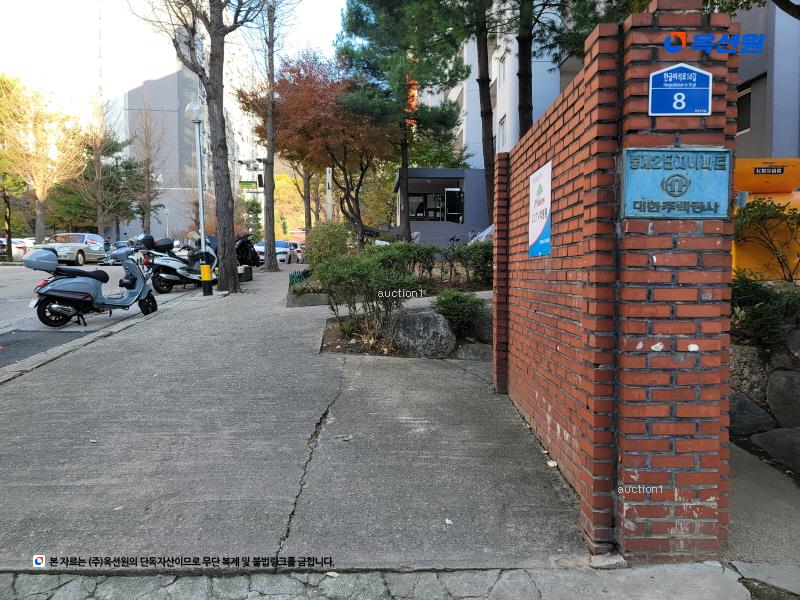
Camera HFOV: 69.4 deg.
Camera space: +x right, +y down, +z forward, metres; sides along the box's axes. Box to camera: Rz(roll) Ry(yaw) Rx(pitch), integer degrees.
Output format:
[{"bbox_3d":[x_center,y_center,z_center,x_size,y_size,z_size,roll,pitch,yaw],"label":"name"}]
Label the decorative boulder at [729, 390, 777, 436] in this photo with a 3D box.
[{"bbox_3d":[2.062,0.662,3.400,0.420,0.300,0.580,0,2,0],"label":"decorative boulder"}]

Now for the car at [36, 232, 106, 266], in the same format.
[{"bbox_3d":[-15.243,-2.375,26.793,1.840,1.470,4.850,0,6,-12],"label":"car"}]

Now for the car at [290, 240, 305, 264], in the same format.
[{"bbox_3d":[-5.881,-2.866,34.500,1.800,1.480,4.400,-1,3,-18],"label":"car"}]

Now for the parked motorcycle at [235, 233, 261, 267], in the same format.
[{"bbox_3d":[-5.588,-1.774,20.500,0.700,1.200,1.850,7,8,44],"label":"parked motorcycle"}]

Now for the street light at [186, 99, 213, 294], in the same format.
[{"bbox_3d":[-4.367,-2.225,12.710,0.420,4.260,0.420,-3,2,0],"label":"street light"}]

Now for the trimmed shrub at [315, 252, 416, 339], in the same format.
[{"bbox_3d":[-0.460,-0.060,7.750,1.350,1.140,1.150,0,2,0],"label":"trimmed shrub"}]

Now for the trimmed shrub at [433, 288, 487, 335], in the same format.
[{"bbox_3d":[0.705,0.154,6.850,0.640,0.600,0.600,0,2,0],"label":"trimmed shrub"}]

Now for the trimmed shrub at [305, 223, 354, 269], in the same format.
[{"bbox_3d":[-1.658,-1.183,13.400,1.150,1.200,1.150,0,2,0],"label":"trimmed shrub"}]

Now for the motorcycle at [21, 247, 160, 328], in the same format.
[{"bbox_3d":[-4.460,-0.235,8.550,0.720,1.120,1.880,2,3,40],"label":"motorcycle"}]

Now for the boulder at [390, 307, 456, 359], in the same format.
[{"bbox_3d":[0.275,0.368,6.750,0.770,0.580,0.620,0,2,0],"label":"boulder"}]

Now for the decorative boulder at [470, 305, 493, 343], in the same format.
[{"bbox_3d":[1.069,0.281,6.900,0.520,0.470,0.500,0,2,0],"label":"decorative boulder"}]

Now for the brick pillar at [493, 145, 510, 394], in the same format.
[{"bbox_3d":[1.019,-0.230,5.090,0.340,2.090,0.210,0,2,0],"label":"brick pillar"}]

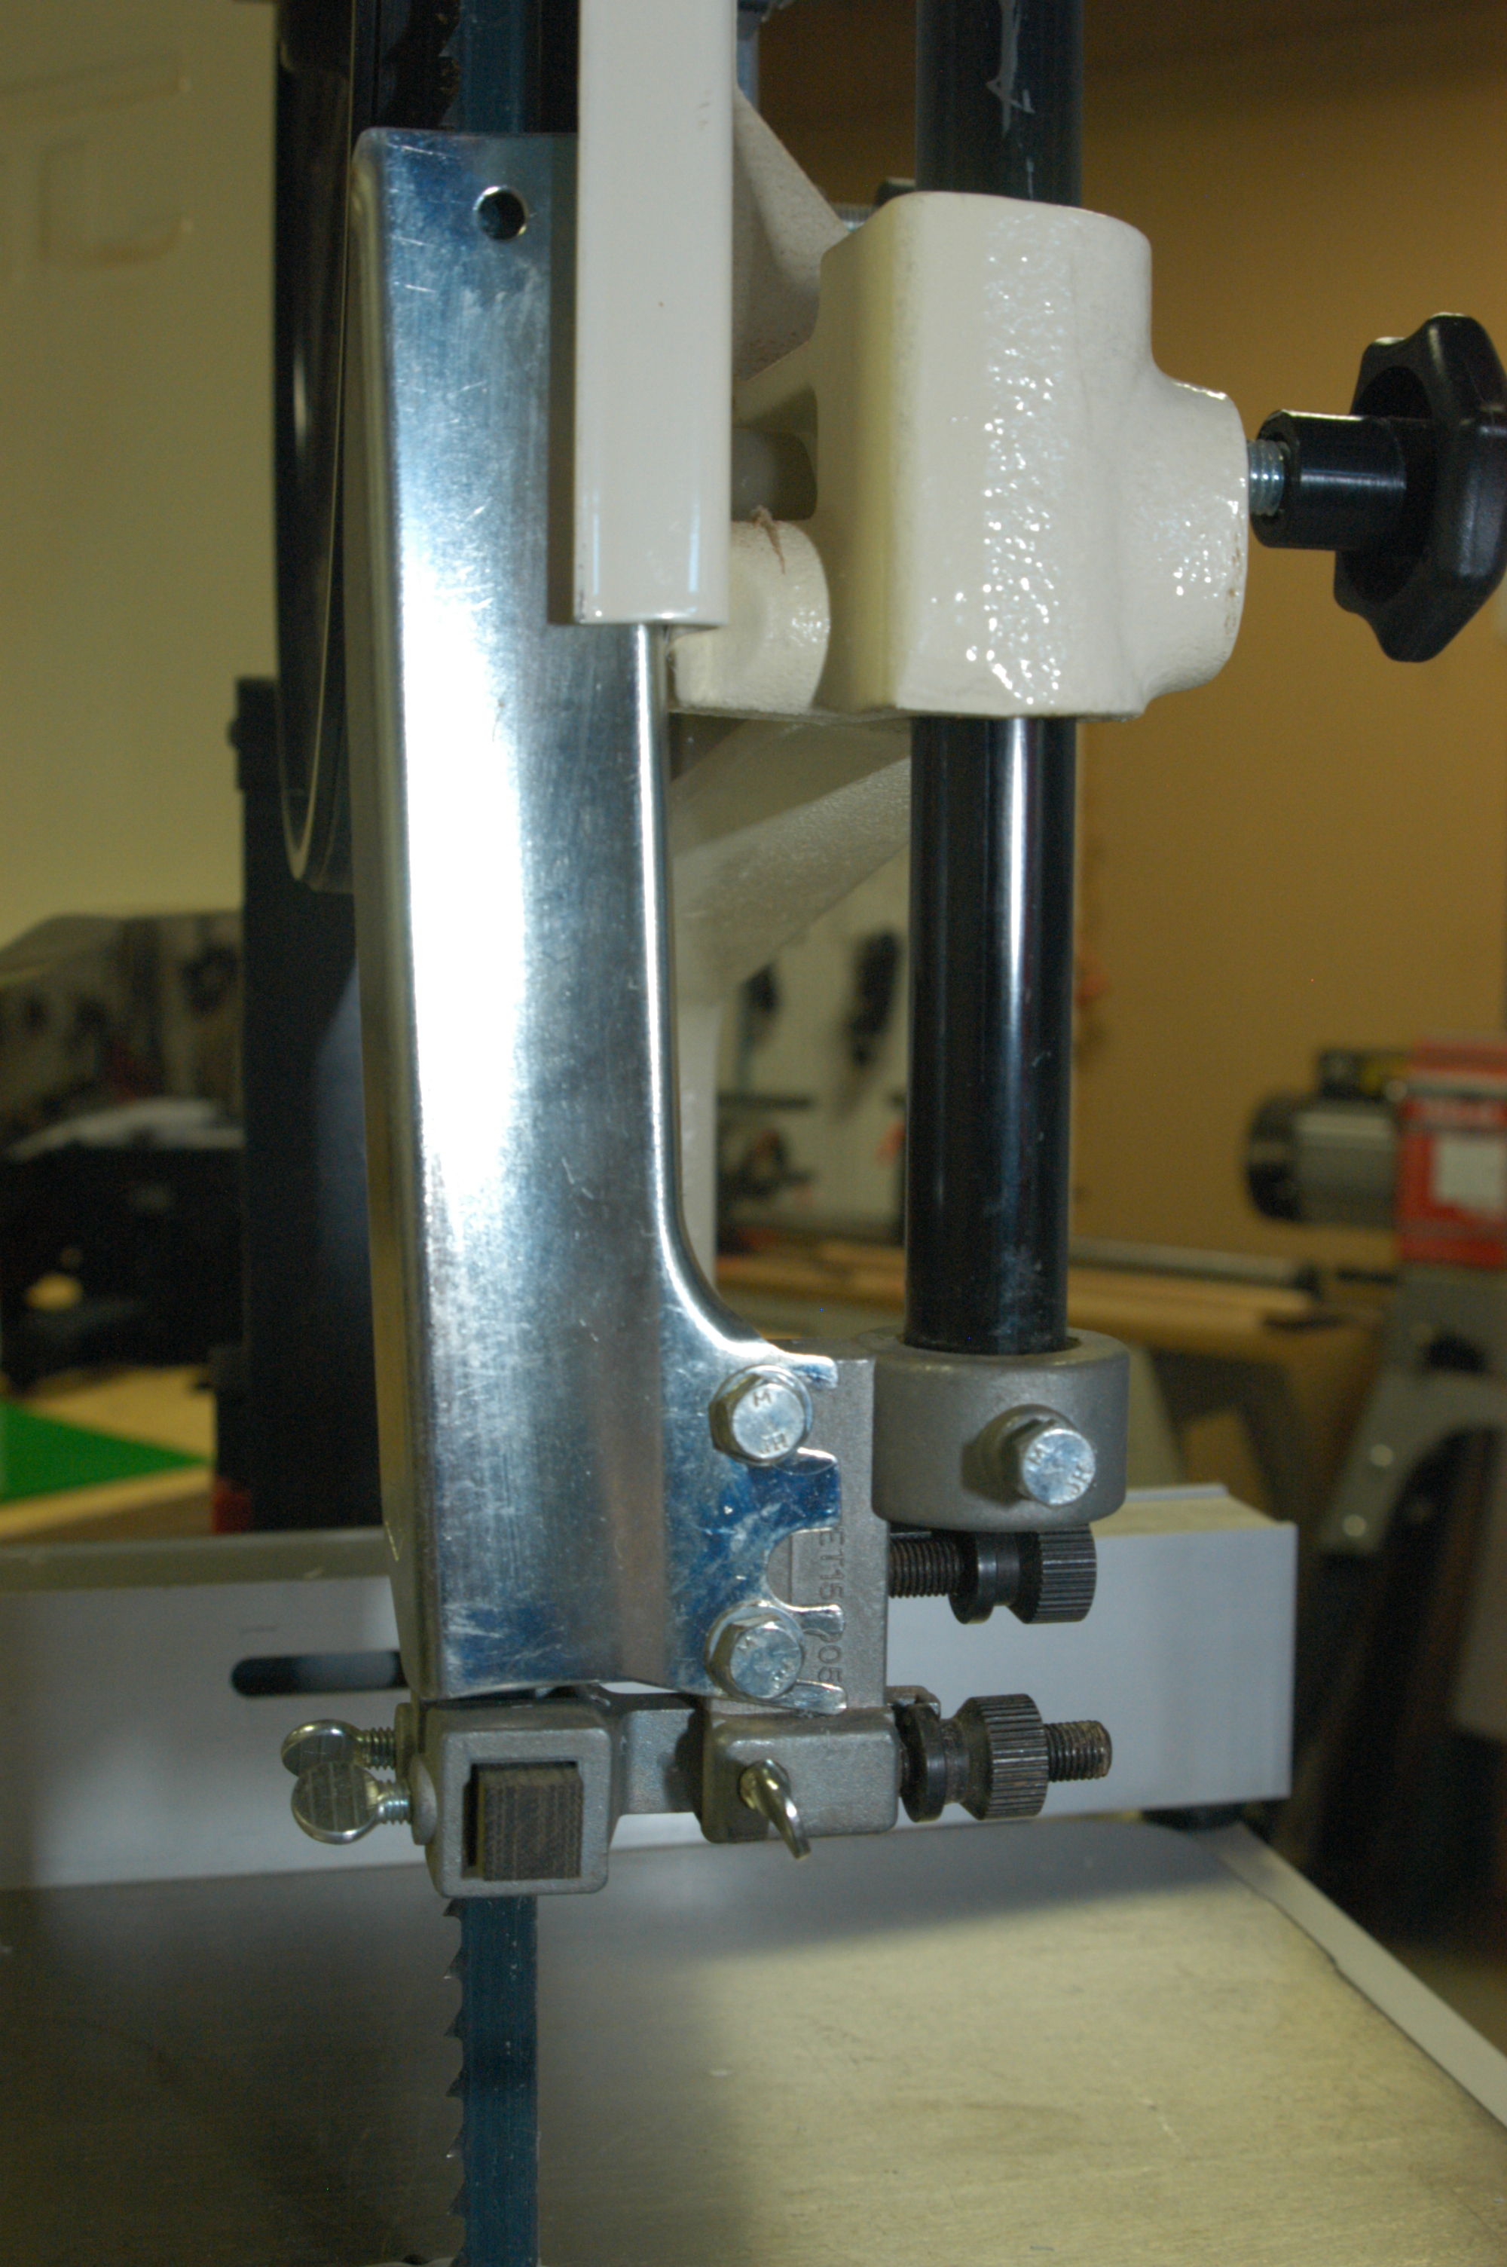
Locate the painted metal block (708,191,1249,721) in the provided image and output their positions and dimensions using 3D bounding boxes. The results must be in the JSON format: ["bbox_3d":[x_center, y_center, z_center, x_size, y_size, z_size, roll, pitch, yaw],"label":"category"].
[{"bbox_3d":[0.031,-0.088,0.362,0.075,0.066,0.048,-1,4,-11],"label":"painted metal block"}]

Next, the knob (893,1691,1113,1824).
[{"bbox_3d":[0.034,0.087,0.370,0.034,0.018,0.018,-1,4,-11],"label":"knob"}]

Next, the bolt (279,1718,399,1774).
[{"bbox_3d":[-0.056,0.086,0.370,0.019,0.011,0.006,-1,20,-11],"label":"bolt"}]

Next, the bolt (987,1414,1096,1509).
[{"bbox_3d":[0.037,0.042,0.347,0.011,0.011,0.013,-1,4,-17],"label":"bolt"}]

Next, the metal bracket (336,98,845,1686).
[{"bbox_3d":[-0.021,-0.023,0.342,0.058,0.200,0.031,-3,5,-10],"label":"metal bracket"}]

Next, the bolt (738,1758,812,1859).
[{"bbox_3d":[0.002,0.087,0.345,0.006,0.011,0.019,-31,9,-7],"label":"bolt"}]

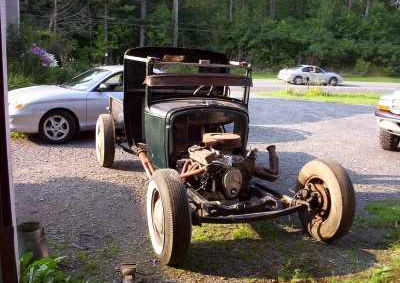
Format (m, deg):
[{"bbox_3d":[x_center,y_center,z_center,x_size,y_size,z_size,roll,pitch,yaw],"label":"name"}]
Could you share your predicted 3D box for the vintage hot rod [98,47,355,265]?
[{"bbox_3d":[-0.086,-0.206,4.540,1.740,1.620,3.650,-3,13,-22],"label":"vintage hot rod"}]

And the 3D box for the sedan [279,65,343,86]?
[{"bbox_3d":[8.180,-4.887,30.600,4.650,1.380,1.760,-1,12,-12],"label":"sedan"}]

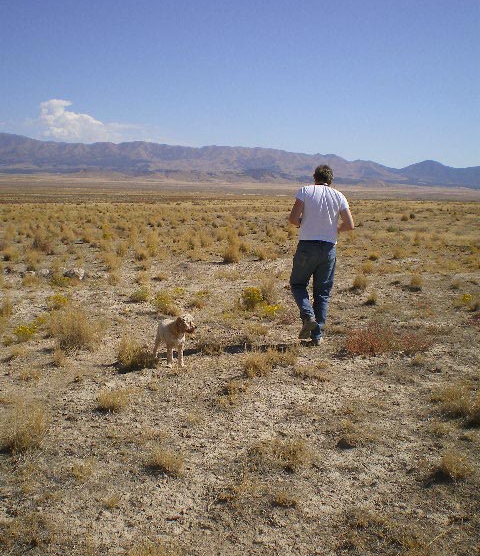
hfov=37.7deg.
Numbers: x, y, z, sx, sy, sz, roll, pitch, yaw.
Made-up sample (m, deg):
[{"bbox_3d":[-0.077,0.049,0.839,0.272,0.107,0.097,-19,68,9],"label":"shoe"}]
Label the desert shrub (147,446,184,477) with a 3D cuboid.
[{"bbox_3d":[-0.404,0.984,3.820,0.203,0.130,0.179,1,7,-6],"label":"desert shrub"}]

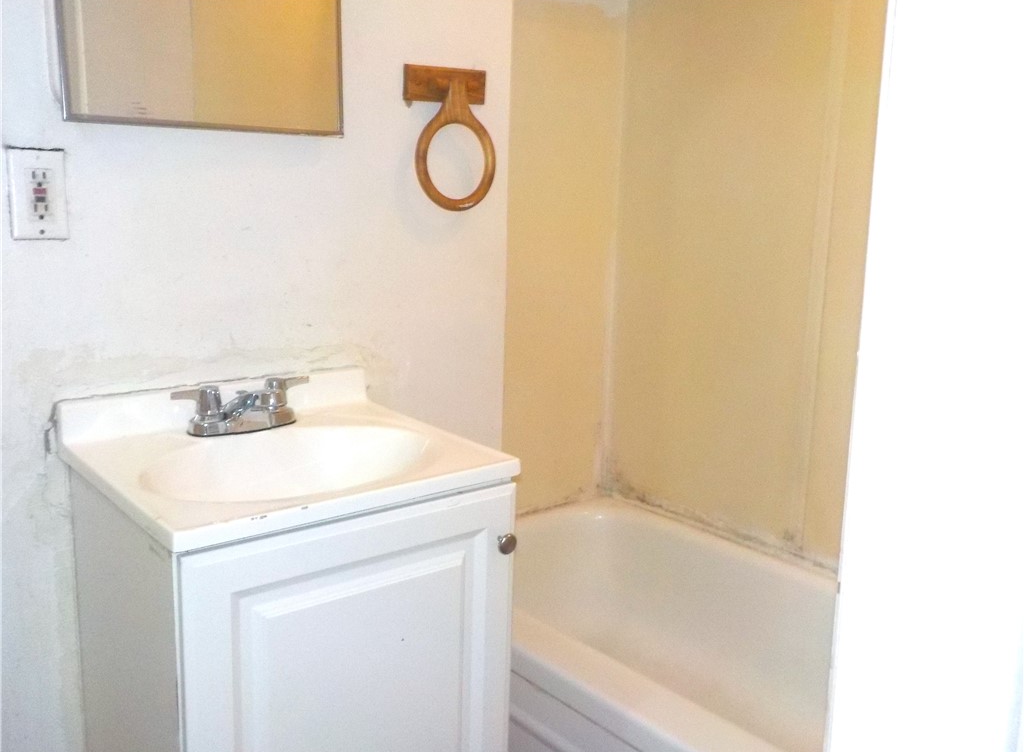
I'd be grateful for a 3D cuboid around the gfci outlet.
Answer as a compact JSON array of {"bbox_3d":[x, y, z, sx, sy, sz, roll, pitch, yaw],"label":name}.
[{"bbox_3d":[-0.617,-0.236,1.156,0.070,0.115,0.010,-7,13,-38],"label":"gfci outlet"}]

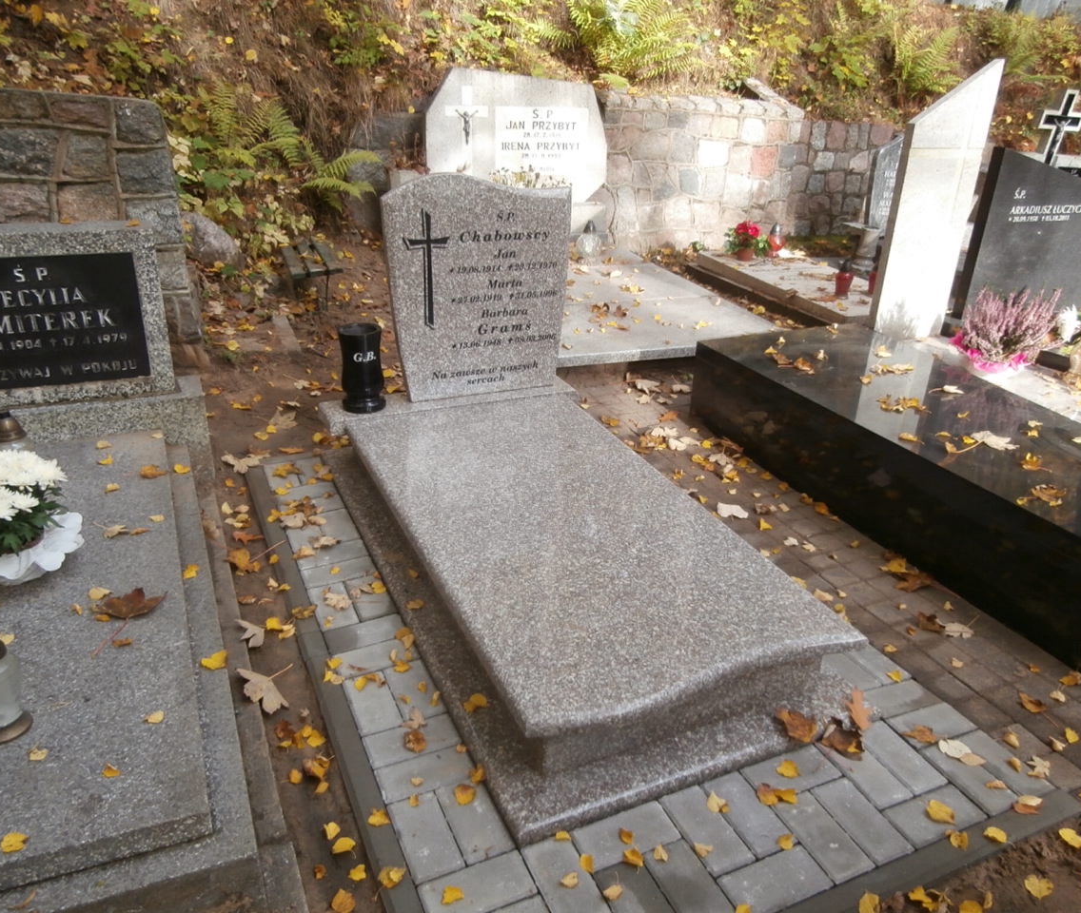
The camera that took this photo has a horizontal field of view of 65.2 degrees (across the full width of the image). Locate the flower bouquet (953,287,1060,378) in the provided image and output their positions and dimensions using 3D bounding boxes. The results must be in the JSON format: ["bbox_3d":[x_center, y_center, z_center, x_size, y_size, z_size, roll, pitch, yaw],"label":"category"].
[{"bbox_3d":[1.789,-0.490,3.221,0.380,0.290,0.340,18,29,29],"label":"flower bouquet"}]

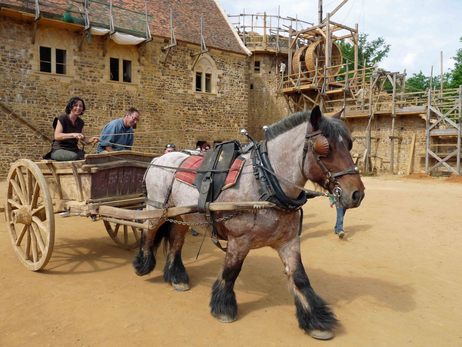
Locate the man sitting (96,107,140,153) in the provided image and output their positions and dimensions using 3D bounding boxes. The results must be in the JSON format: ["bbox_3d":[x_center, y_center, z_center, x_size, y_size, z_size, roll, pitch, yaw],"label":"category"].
[{"bbox_3d":[-1.658,-0.421,5.250,0.780,1.100,0.540,3,5,42],"label":"man sitting"}]

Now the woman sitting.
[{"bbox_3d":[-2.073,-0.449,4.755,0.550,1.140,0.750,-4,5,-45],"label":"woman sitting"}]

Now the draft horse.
[{"bbox_3d":[-0.049,0.377,3.595,2.600,1.940,0.750,3,5,42],"label":"draft horse"}]

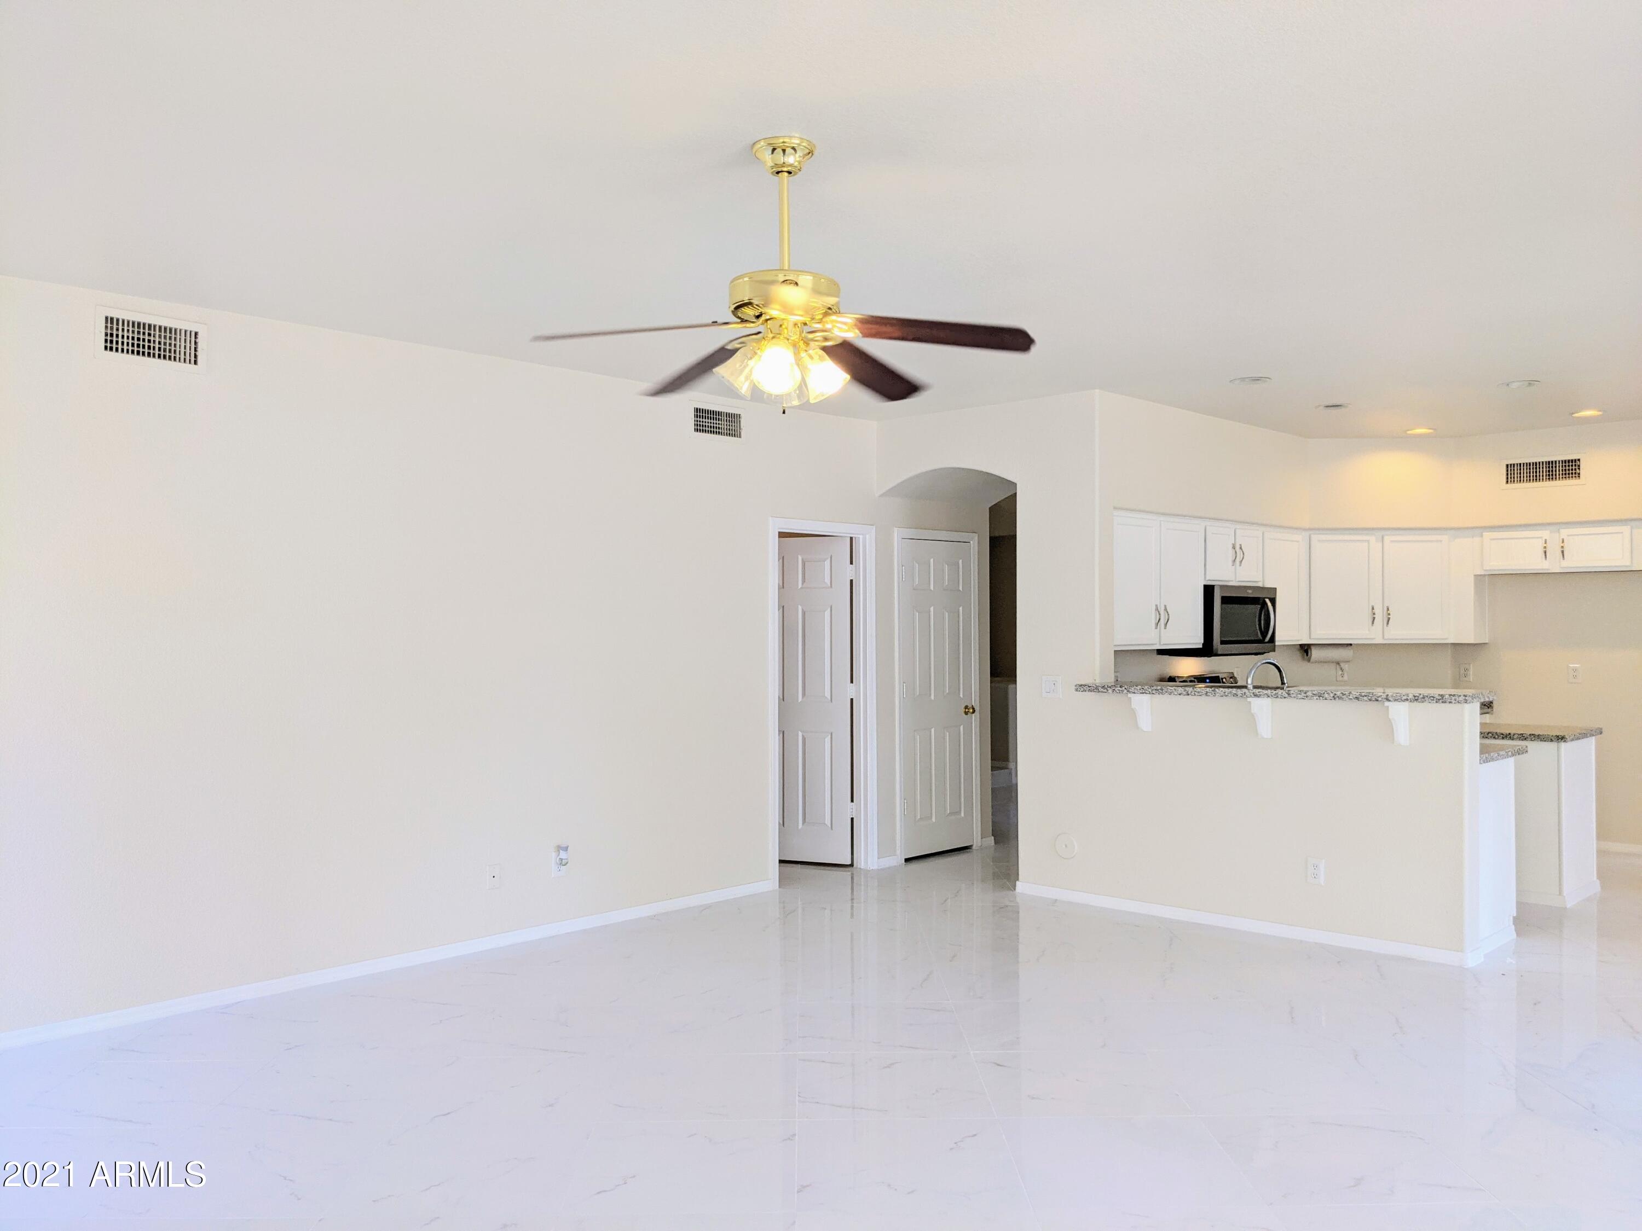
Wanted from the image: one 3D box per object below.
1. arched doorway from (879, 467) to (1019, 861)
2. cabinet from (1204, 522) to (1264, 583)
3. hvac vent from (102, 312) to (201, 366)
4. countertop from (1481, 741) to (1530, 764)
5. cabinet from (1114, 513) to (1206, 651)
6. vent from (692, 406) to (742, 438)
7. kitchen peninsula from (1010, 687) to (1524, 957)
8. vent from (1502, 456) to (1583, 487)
[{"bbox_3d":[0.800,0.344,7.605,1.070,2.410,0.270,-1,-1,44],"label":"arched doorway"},{"bbox_3d":[2.448,-0.375,8.029,0.335,0.370,0.770,-1,-1,44],"label":"cabinet"},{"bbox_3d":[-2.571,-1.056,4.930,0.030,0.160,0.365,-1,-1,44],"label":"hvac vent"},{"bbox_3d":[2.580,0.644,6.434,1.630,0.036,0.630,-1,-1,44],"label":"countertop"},{"bbox_3d":[1.829,-0.187,7.389,0.335,0.750,0.990,-1,-1,44],"label":"cabinet"},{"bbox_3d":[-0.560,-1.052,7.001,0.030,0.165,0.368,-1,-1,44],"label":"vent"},{"bbox_3d":[2.162,0.946,6.525,2.340,1.180,1.020,-1,-1,44],"label":"kitchen peninsula"},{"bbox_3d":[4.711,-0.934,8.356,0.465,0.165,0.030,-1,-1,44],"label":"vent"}]

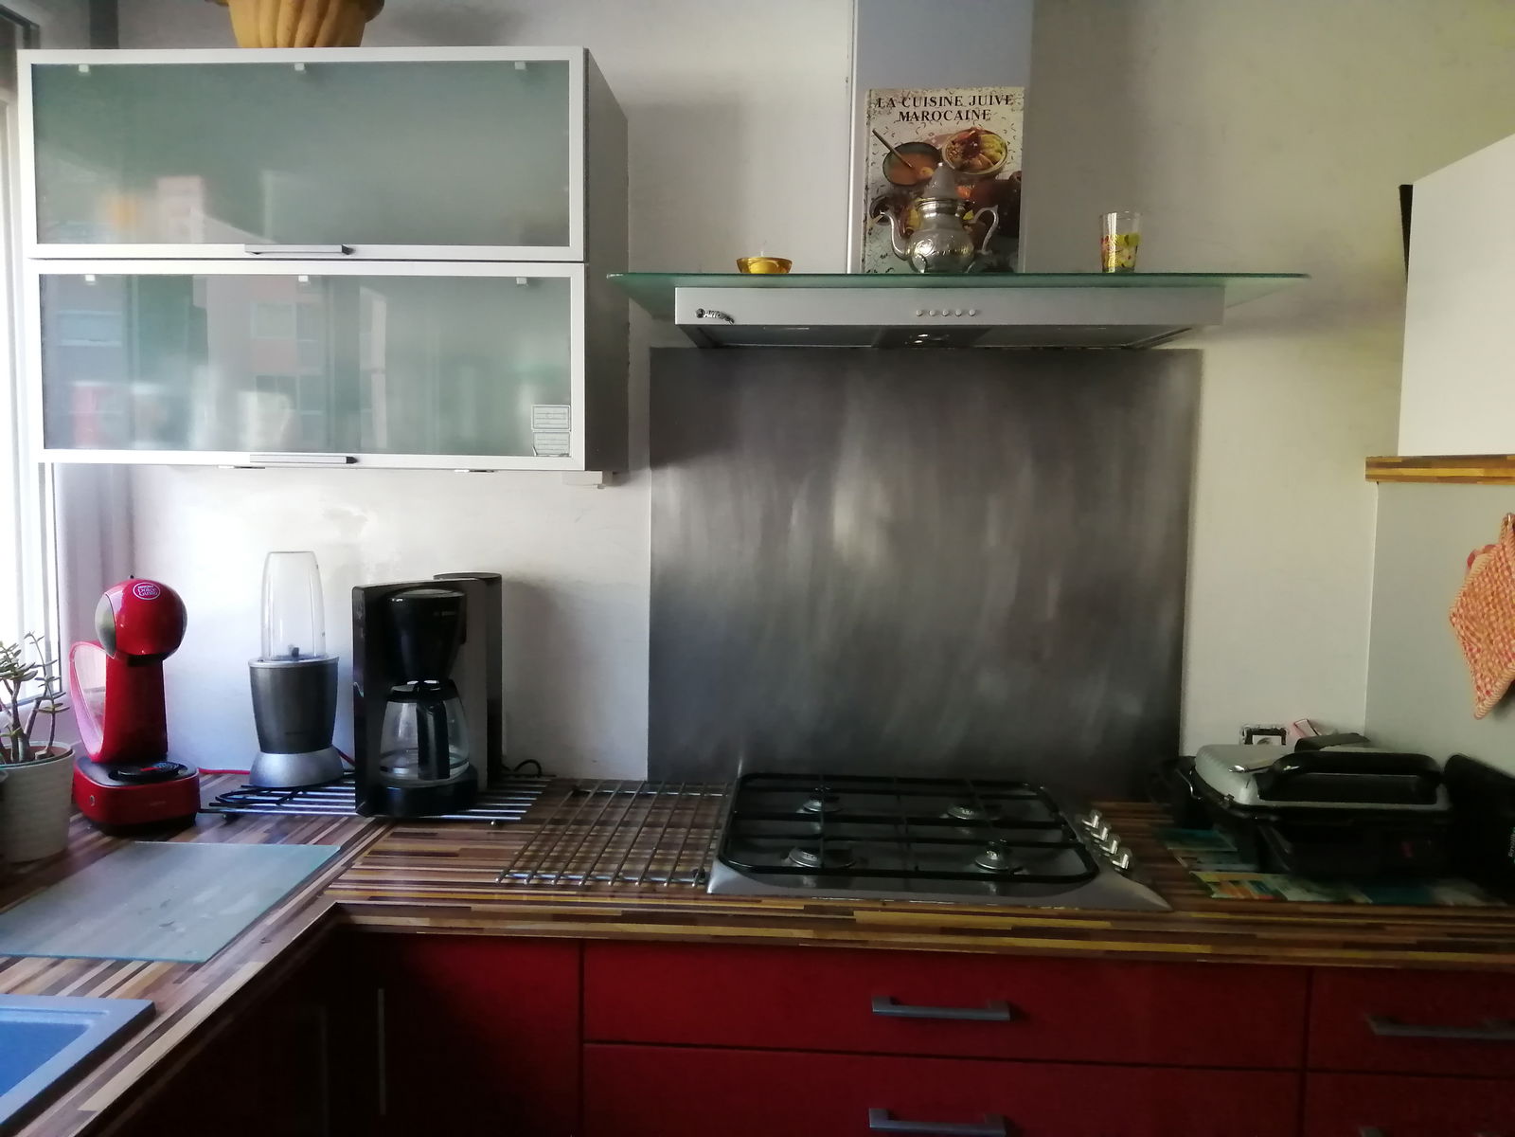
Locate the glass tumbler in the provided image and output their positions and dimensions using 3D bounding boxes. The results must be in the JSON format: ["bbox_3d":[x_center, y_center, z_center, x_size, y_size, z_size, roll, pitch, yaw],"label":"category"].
[{"bbox_3d":[0.473,-0.420,1.486,0.053,0.085,0.053,1,5,3],"label":"glass tumbler"}]

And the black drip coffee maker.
[{"bbox_3d":[-0.502,0.192,1.773,0.215,0.346,0.185,-3,6,-35],"label":"black drip coffee maker"}]

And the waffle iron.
[{"bbox_3d":[0.802,0.337,1.660,0.275,0.143,0.270,1,5,3],"label":"waffle iron"}]

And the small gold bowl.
[{"bbox_3d":[0.009,-0.400,1.523,0.075,0.027,0.075,1,5,0],"label":"small gold bowl"}]

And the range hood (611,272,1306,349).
[{"bbox_3d":[0.261,-0.372,1.685,0.900,0.051,0.435,1,5,3],"label":"range hood"}]

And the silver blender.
[{"bbox_3d":[-0.773,0.160,1.909,0.147,0.379,0.147,-1,5,-22],"label":"silver blender"}]

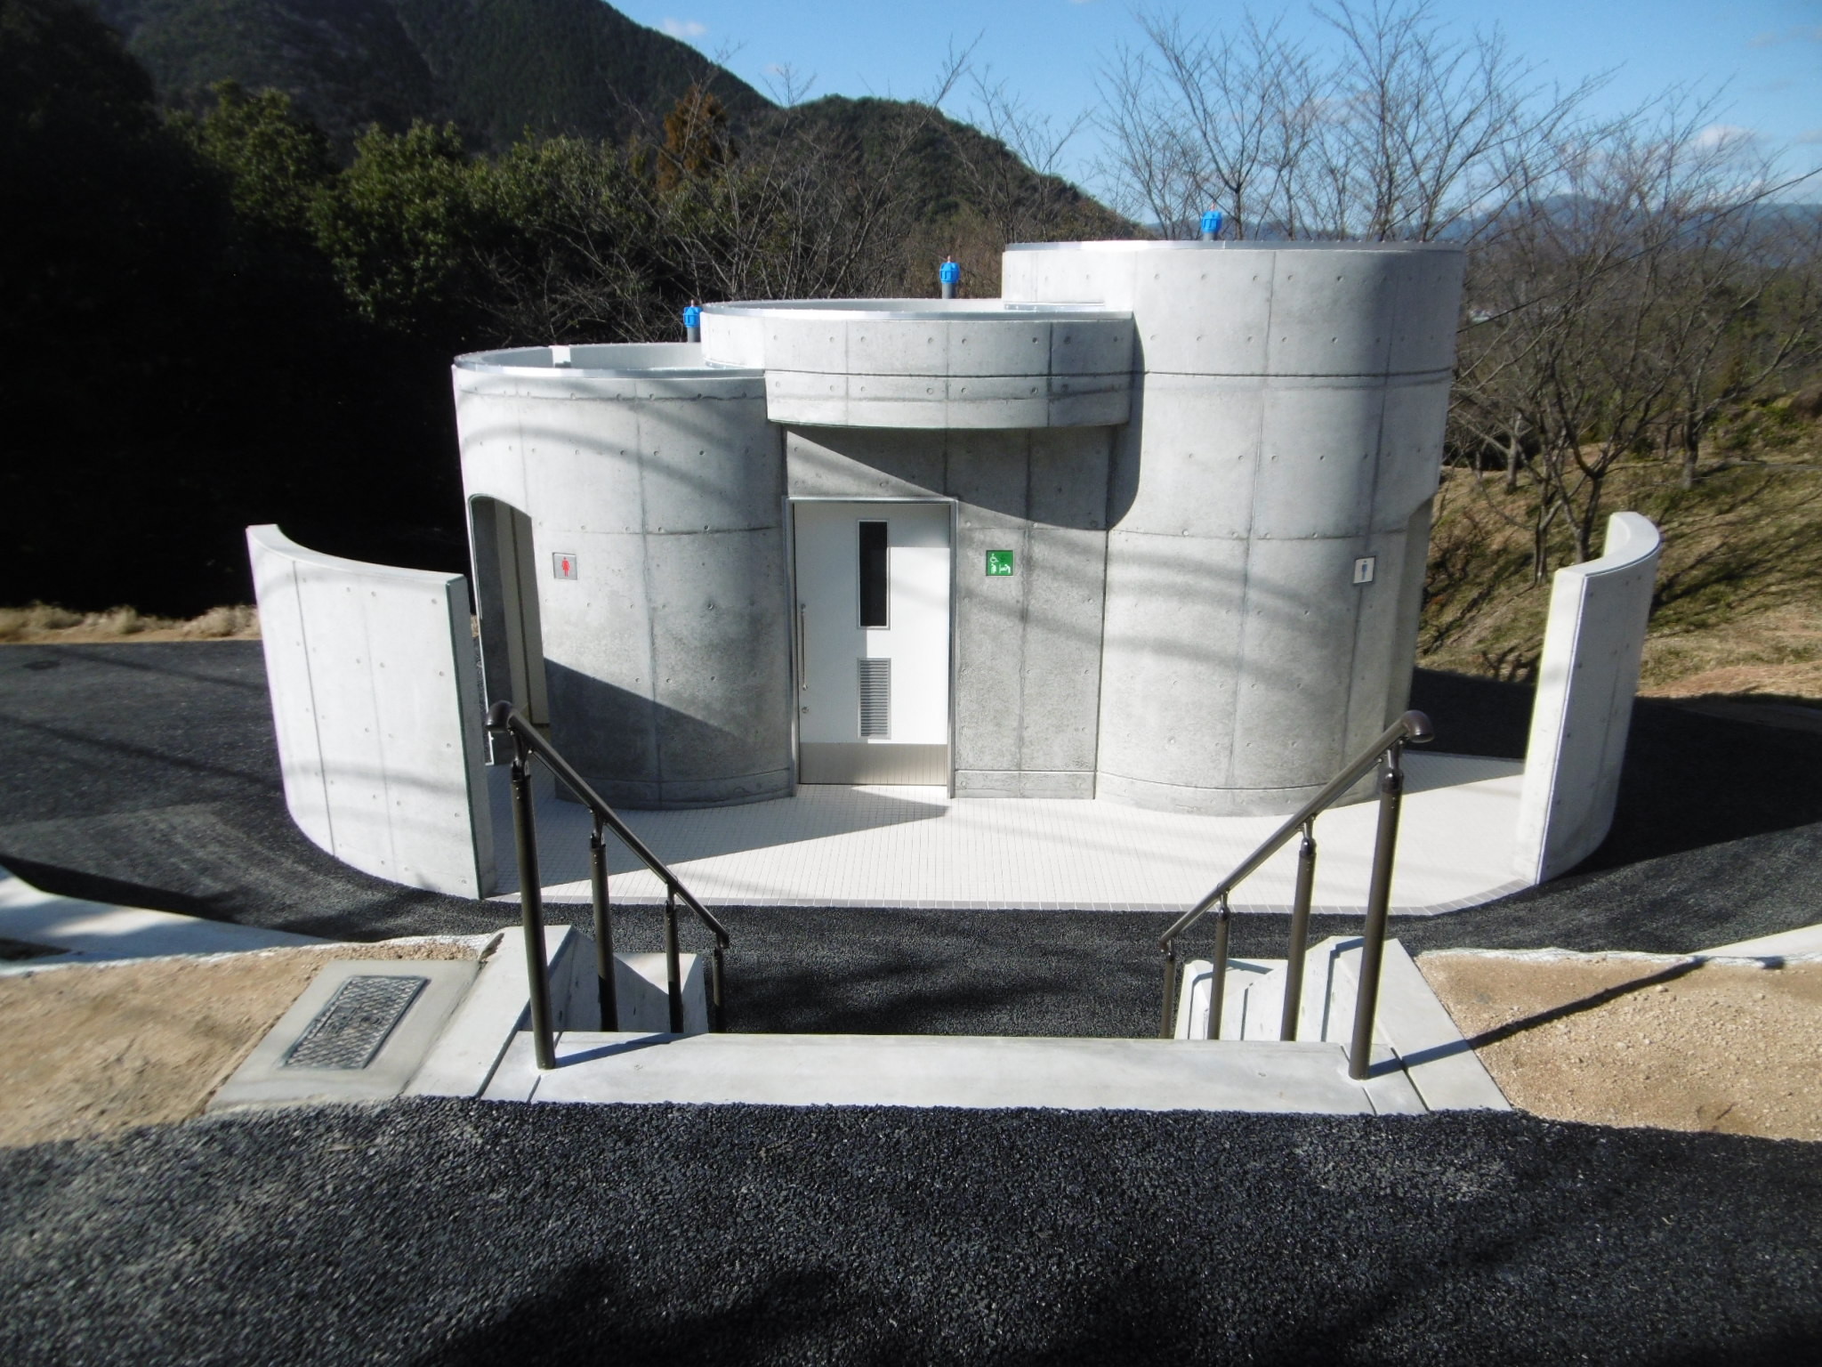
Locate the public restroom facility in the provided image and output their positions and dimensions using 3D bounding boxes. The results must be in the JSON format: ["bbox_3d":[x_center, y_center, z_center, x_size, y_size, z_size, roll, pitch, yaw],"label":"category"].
[{"bbox_3d":[0.256,-1.324,9.442,6.920,3.550,3.520,0,18,1],"label":"public restroom facility"}]

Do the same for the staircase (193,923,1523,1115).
[{"bbox_3d":[-0.055,1.259,4.049,2.710,1.590,2.390,0,18,1],"label":"staircase"}]

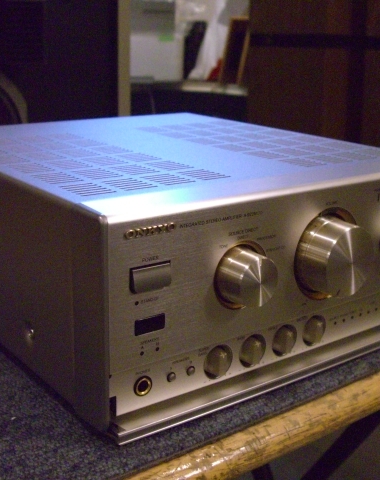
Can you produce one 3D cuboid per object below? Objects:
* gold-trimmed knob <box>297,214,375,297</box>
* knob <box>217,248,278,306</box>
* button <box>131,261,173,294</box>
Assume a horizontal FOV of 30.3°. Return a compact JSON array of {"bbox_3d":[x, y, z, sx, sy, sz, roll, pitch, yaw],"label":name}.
[{"bbox_3d":[0.087,0.011,0.408,0.052,0.052,0.019,-11,22,-36],"label":"gold-trimmed knob"},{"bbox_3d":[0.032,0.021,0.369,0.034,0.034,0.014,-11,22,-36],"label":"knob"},{"bbox_3d":[-0.018,0.018,0.336,0.024,0.012,0.004,-11,22,-36],"label":"button"}]

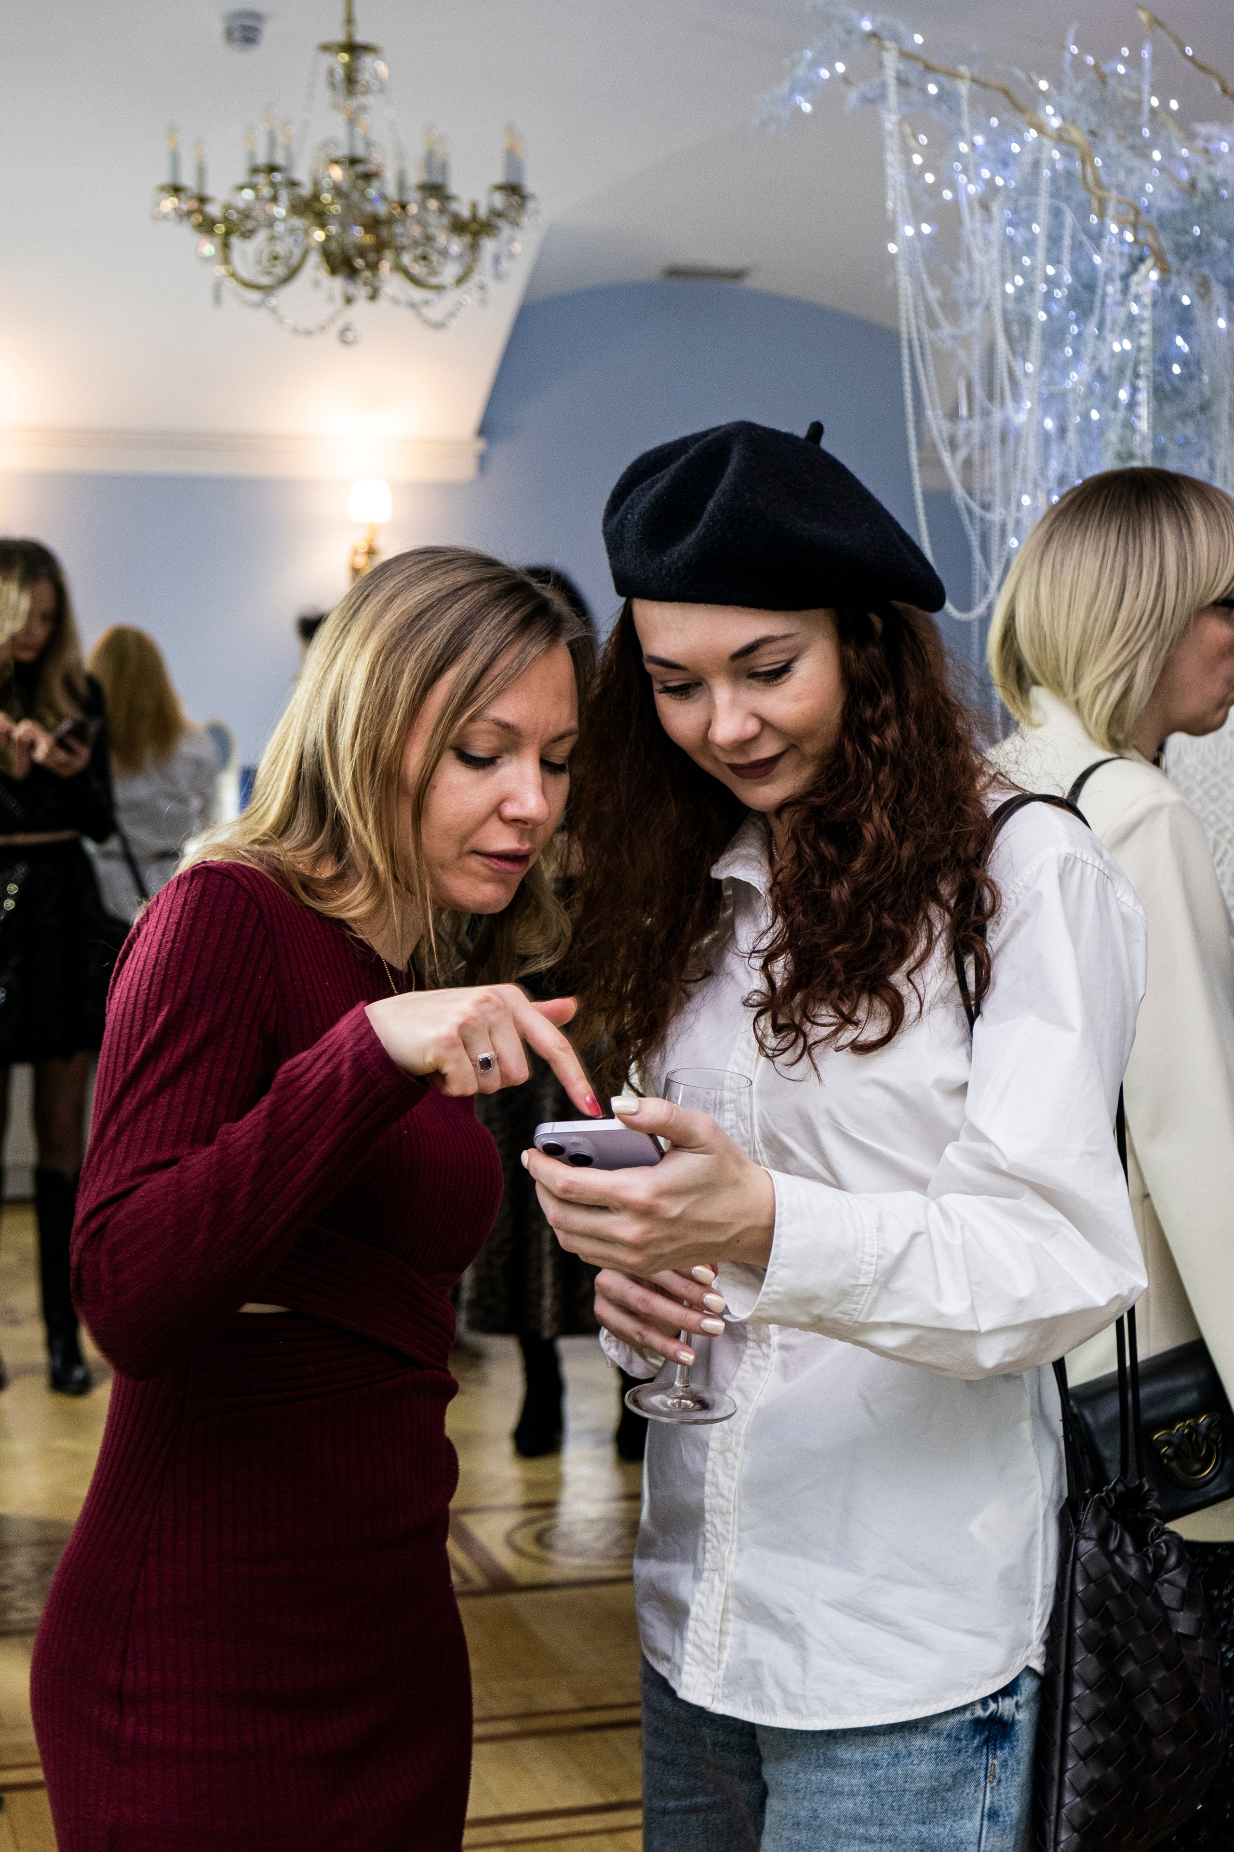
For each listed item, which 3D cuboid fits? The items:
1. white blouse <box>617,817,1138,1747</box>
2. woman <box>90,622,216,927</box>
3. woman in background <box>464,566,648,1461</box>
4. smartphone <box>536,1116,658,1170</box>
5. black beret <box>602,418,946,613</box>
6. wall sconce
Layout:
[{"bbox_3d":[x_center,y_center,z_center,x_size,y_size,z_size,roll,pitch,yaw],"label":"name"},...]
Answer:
[{"bbox_3d":[0.147,0.207,1.905,0.460,0.650,0.350,5,8,38],"label":"white blouse"},{"bbox_3d":[-1.208,-0.003,7.200,0.450,1.580,0.280,0,6,-6],"label":"woman"},{"bbox_3d":[-0.094,0.152,5.330,0.460,1.680,0.320,3,6,23],"label":"woman in background"},{"bbox_3d":[0.004,0.161,1.684,0.071,0.008,0.147,-4,-38,18],"label":"smartphone"},{"bbox_3d":[0.111,-0.288,1.950,0.245,0.135,0.260,0,12,0],"label":"black beret"},{"bbox_3d":[-0.681,-1.046,7.572,0.130,0.330,0.190,-1,6,-16],"label":"wall sconce"}]

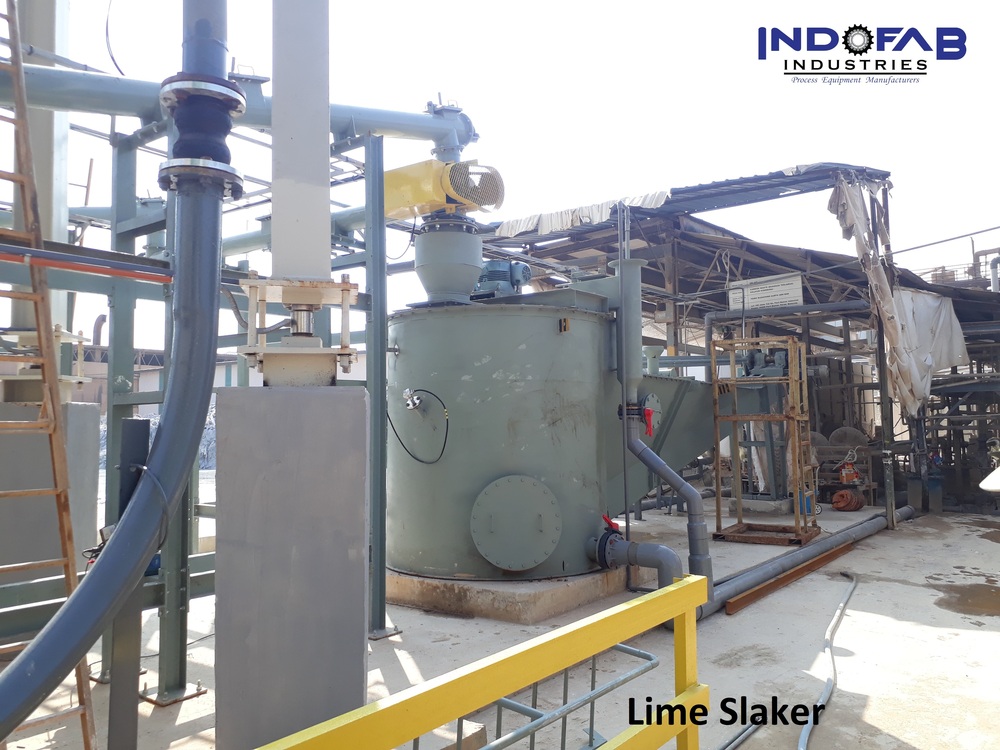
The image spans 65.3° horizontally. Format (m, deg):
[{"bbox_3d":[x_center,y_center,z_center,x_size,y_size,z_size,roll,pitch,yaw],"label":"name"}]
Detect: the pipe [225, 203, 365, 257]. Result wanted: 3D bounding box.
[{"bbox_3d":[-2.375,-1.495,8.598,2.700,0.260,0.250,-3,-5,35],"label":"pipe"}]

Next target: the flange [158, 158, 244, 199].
[{"bbox_3d":[-1.079,-0.718,2.820,0.285,0.080,0.285,1,-5,-21],"label":"flange"}]

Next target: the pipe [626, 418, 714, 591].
[{"bbox_3d":[1.497,1.169,6.861,0.760,1.550,0.220,-3,-5,31],"label":"pipe"}]

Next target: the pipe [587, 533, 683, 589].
[{"bbox_3d":[1.175,1.669,6.824,0.920,0.510,0.330,-4,-6,44],"label":"pipe"}]

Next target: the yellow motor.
[{"bbox_3d":[-0.561,-1.818,7.658,0.900,0.470,0.640,-4,-5,37],"label":"yellow motor"}]

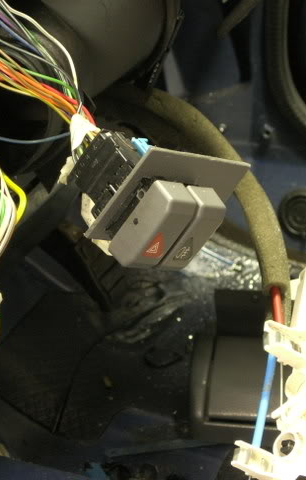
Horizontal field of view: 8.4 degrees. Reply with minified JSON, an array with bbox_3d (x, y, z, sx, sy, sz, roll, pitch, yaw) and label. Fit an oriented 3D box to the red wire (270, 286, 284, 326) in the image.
[{"bbox_3d":[0.059,0.031,1.000,0.005,0.020,0.005,-8,-9,0],"label":"red wire"}]

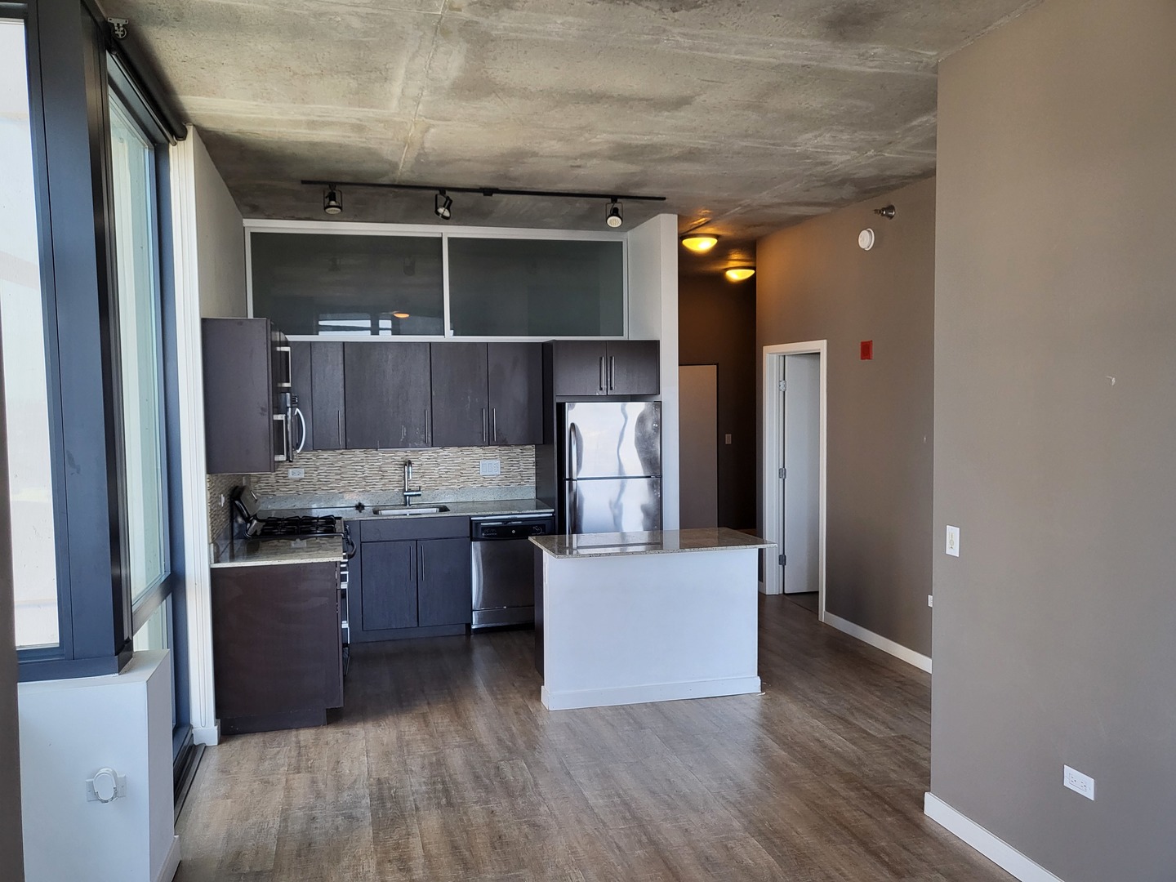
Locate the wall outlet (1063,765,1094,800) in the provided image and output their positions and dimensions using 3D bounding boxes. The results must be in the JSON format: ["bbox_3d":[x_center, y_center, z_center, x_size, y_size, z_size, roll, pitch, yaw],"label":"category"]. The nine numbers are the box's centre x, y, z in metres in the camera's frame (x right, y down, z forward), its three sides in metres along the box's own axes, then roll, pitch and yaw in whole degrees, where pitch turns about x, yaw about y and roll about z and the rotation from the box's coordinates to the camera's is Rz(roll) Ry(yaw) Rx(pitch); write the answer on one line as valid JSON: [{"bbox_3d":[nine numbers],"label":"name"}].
[{"bbox_3d":[1.611,1.123,2.903,0.008,0.069,0.116,-1,3,-16],"label":"wall outlet"}]

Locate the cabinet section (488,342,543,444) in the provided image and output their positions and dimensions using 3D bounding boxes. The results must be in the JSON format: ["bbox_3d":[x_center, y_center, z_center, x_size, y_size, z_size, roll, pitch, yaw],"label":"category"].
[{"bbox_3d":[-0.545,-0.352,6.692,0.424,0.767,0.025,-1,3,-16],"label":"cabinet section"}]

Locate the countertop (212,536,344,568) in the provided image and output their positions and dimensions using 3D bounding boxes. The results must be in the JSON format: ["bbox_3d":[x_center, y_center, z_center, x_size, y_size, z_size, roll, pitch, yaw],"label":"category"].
[{"bbox_3d":[-1.694,0.618,4.913,0.643,0.030,0.715,-1,3,-15],"label":"countertop"}]

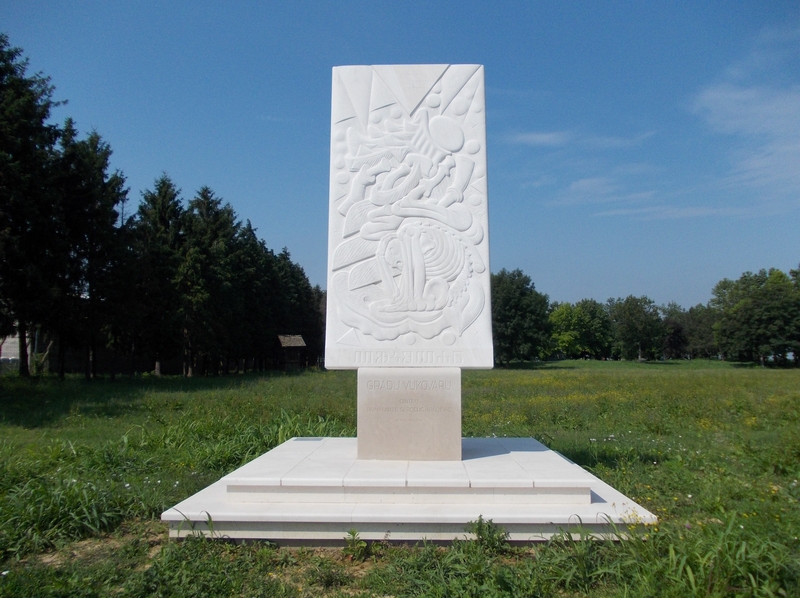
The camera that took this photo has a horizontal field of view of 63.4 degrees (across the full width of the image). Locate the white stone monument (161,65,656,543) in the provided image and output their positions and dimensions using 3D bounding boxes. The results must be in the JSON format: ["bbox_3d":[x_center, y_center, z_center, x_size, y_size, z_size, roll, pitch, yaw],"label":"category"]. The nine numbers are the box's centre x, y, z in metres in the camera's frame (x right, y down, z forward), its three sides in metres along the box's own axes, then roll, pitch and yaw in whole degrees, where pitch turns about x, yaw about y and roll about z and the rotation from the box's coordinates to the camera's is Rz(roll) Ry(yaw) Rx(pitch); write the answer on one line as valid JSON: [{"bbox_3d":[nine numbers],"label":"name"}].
[{"bbox_3d":[0.113,-0.205,8.059,4.330,5.200,4.370,0,-6,2],"label":"white stone monument"}]

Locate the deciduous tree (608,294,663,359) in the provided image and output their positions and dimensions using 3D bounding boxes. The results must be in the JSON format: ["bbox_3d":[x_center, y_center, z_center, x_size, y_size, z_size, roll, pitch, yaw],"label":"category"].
[{"bbox_3d":[42.968,5.323,117.416,10.580,11.980,10.580,-2,-6,20],"label":"deciduous tree"}]

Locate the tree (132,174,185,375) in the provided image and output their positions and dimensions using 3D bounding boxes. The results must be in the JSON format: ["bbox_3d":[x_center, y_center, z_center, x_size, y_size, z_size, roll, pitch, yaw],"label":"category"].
[{"bbox_3d":[-20.492,-2.140,54.164,4.640,17.140,4.640,2,-6,-21],"label":"tree"}]

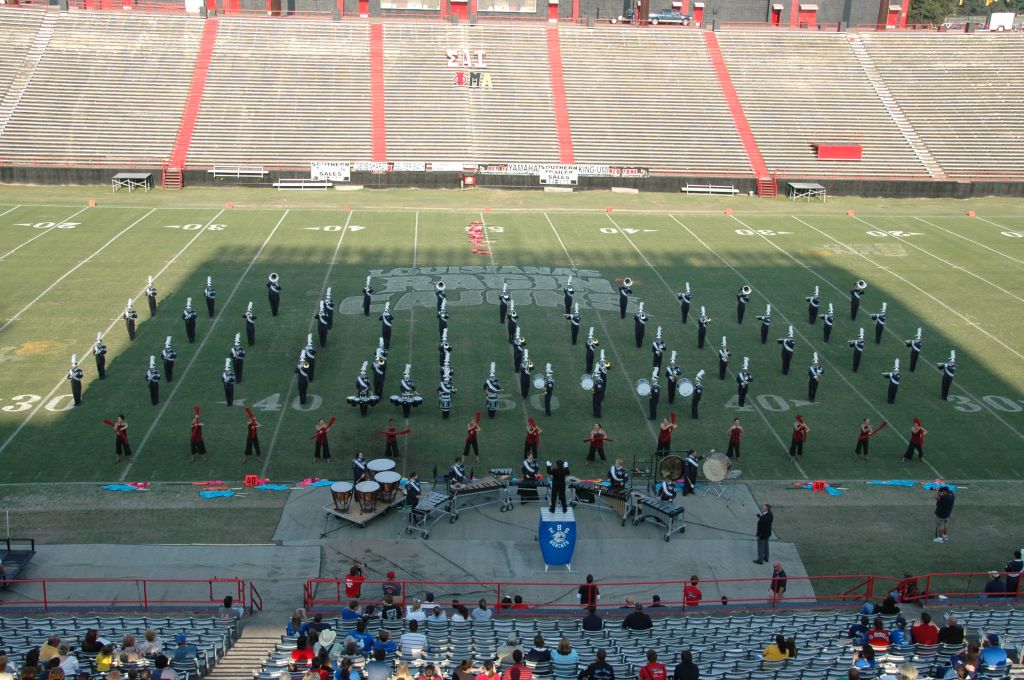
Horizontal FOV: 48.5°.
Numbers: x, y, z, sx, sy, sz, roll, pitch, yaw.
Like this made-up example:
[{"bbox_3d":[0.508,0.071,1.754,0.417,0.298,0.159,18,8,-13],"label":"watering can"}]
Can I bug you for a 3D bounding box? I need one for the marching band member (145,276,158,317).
[{"bbox_3d":[-17.454,-2.116,55.092,0.550,1.978,0.500,-3,17,-15],"label":"marching band member"}]

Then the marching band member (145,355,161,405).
[{"bbox_3d":[-13.498,1.470,42.722,0.560,2.000,0.460,0,17,-4],"label":"marching band member"}]

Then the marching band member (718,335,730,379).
[{"bbox_3d":[8.853,0.764,47.228,0.500,1.898,0.480,-1,17,-9],"label":"marching band member"}]

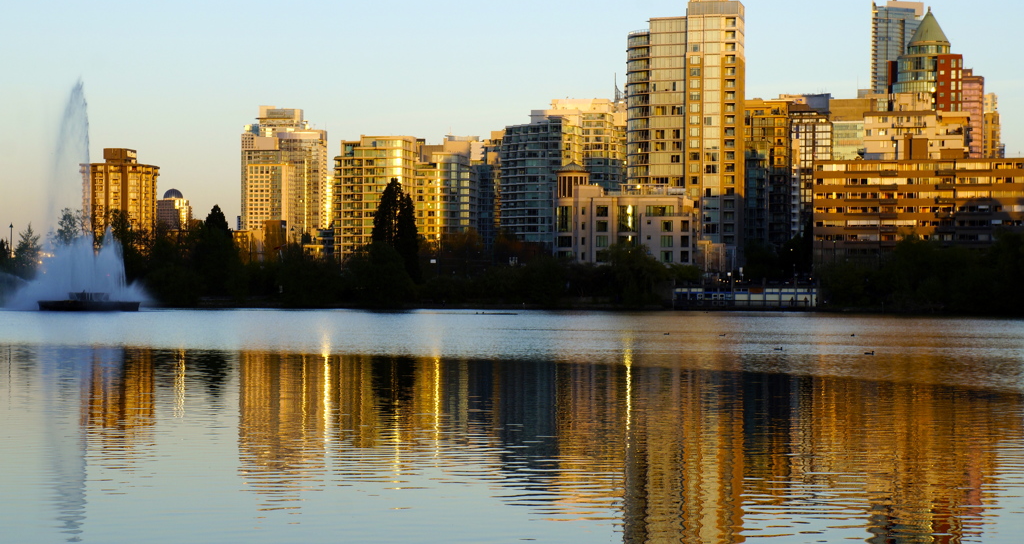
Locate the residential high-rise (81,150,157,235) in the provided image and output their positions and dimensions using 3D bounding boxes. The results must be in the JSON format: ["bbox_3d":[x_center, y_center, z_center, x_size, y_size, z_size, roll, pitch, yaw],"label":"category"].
[{"bbox_3d":[-167.690,-22.060,996.190,30.000,59.840,30.000,0,-1,13],"label":"residential high-rise"}]

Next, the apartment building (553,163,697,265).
[{"bbox_3d":[22.720,-8.880,465.550,25.280,24.690,21.390,0,-1,13],"label":"apartment building"}]

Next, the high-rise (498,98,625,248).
[{"bbox_3d":[17.340,-25.770,800.090,36.980,64.530,33.080,0,-1,13],"label":"high-rise"}]

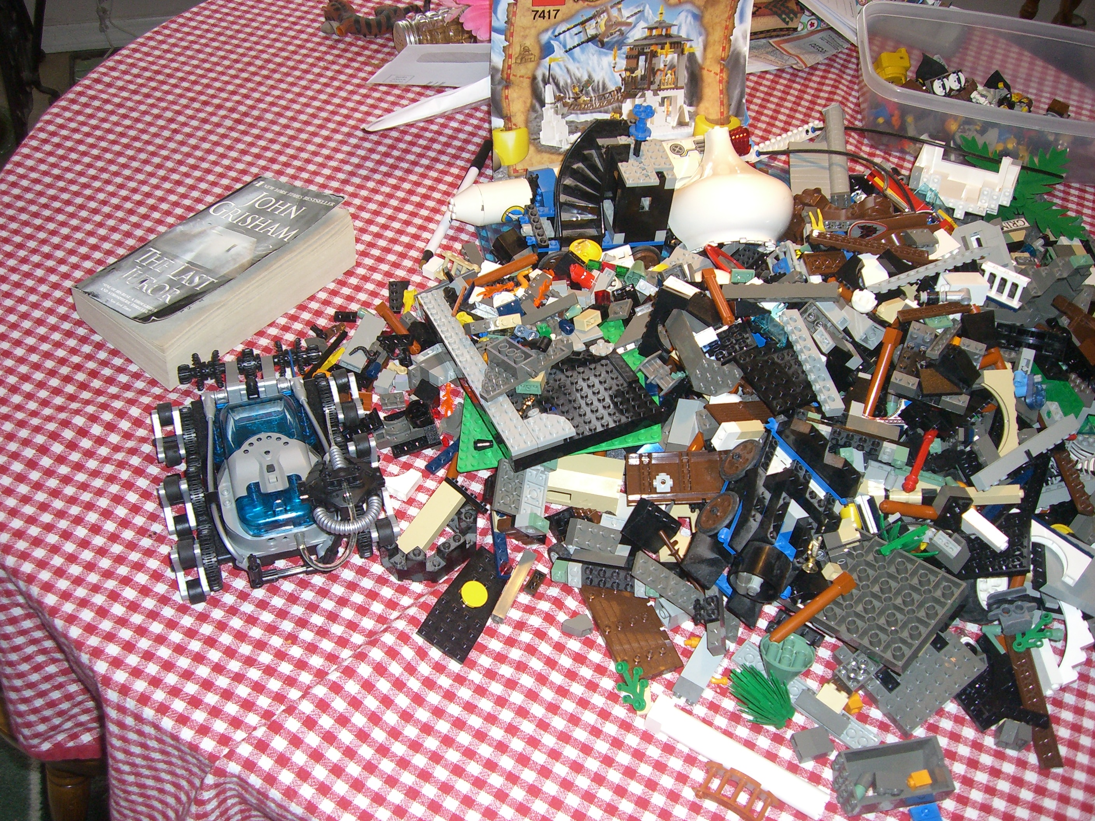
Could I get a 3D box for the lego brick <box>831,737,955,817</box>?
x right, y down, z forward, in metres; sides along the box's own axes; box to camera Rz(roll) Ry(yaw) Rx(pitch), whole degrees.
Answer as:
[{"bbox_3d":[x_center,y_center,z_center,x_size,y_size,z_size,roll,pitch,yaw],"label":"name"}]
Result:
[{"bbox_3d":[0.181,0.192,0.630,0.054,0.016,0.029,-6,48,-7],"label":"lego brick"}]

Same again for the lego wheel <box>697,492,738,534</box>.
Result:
[{"bbox_3d":[0.104,0.062,0.733,0.006,0.031,0.031,40,45,-21],"label":"lego wheel"}]

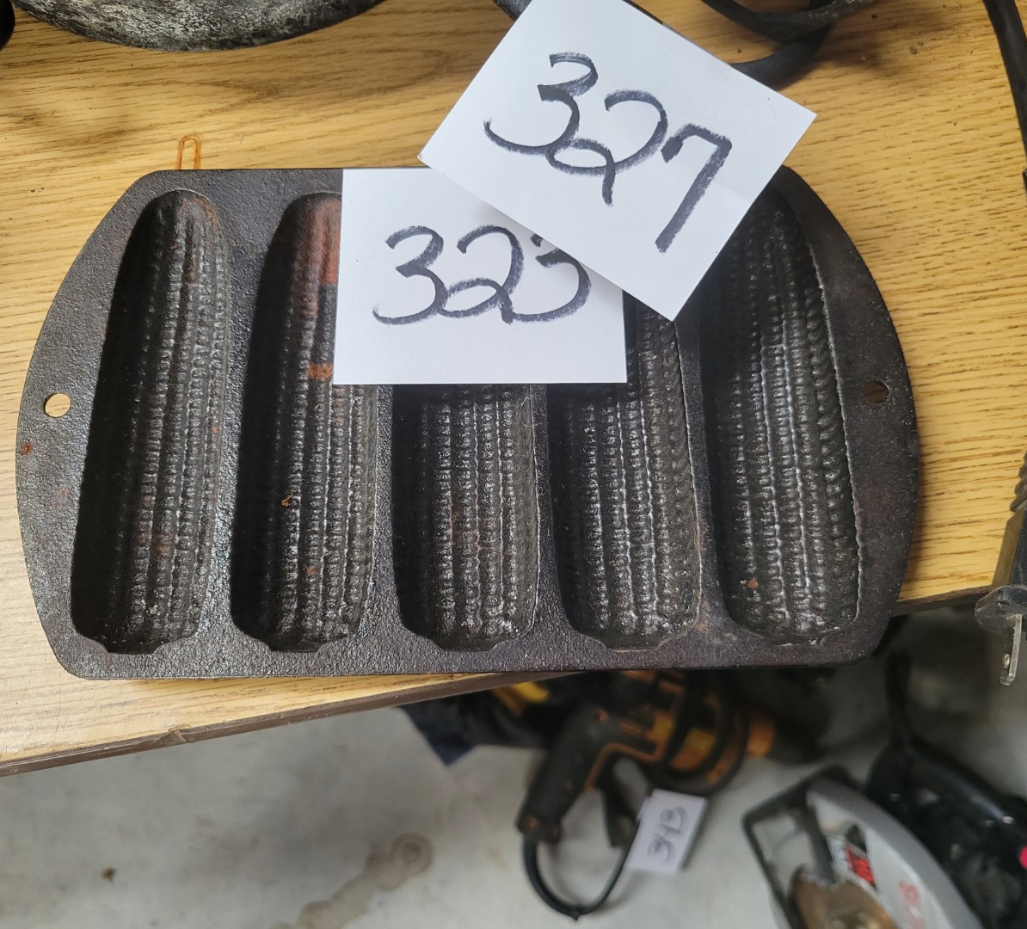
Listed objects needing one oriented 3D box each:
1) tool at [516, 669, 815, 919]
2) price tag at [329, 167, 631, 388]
[{"bbox_3d":[0.151,0.307,0.886,0.245,0.085,0.240,17,72,5],"label":"tool"},{"bbox_3d":[-0.009,-0.051,0.248,0.075,0.002,0.065,-1,72,-1],"label":"price tag"}]

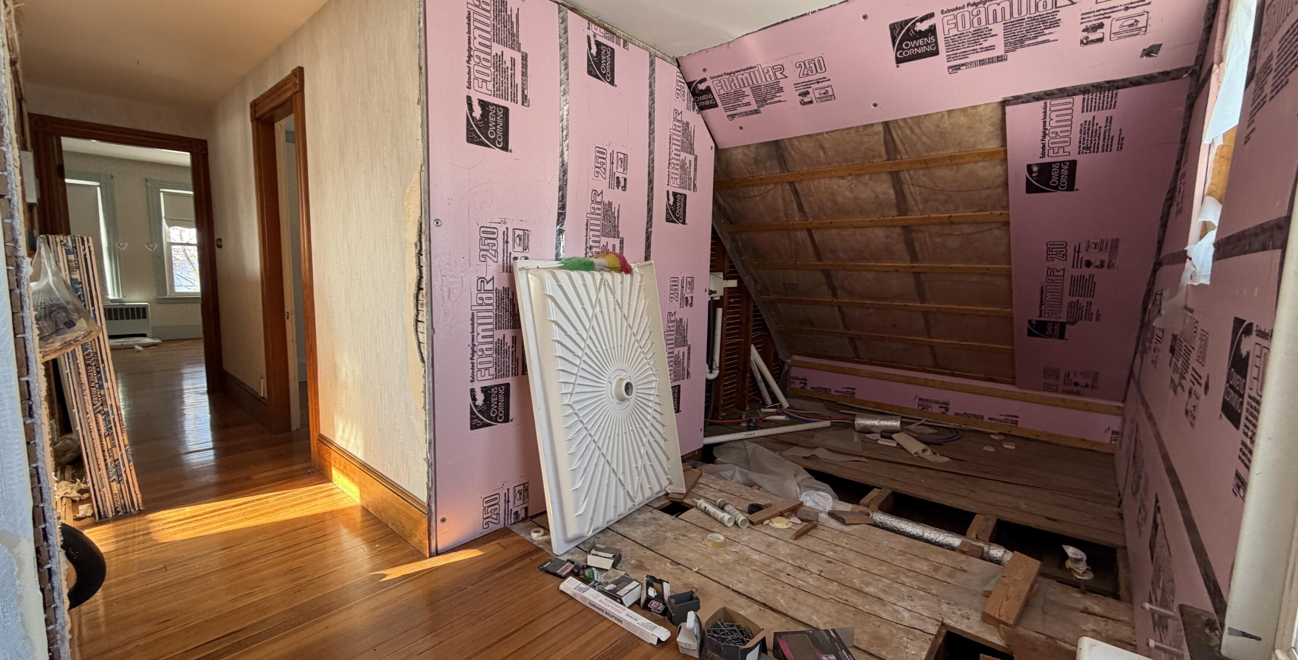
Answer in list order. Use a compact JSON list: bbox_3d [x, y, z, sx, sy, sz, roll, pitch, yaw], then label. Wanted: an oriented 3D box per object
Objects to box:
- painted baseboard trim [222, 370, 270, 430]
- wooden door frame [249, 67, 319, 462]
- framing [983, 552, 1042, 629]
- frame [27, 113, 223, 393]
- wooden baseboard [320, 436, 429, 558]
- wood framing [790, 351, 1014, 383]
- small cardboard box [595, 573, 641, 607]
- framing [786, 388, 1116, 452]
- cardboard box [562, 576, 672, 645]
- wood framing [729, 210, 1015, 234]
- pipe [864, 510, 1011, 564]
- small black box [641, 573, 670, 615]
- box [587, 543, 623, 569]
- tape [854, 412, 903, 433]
[{"bbox_3d":[-3.148,0.523,4.086,1.440,0.200,0.022,7,9,40],"label":"painted baseboard trim"},{"bbox_3d":[-2.166,-0.340,3.202,0.990,2.150,0.130,7,9,41],"label":"wooden door frame"},{"bbox_3d":[1.377,0.964,1.979,0.088,0.037,0.550,8,9,44],"label":"framing"},{"bbox_3d":[-4.020,-0.475,4.122,0.110,2.130,0.975,7,9,40],"label":"frame"},{"bbox_3d":[-1.342,0.750,2.499,1.225,0.202,0.022,7,9,40],"label":"wooden baseboard"},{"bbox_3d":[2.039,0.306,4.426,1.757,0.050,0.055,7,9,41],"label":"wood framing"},{"bbox_3d":[-0.099,0.932,1.880,0.108,0.045,0.096,6,8,37],"label":"small cardboard box"},{"bbox_3d":[2.256,0.701,4.332,2.388,0.065,0.030,7,9,41],"label":"framing"},{"bbox_3d":[-0.130,0.950,1.788,0.435,0.028,0.054,6,8,37],"label":"cardboard box"},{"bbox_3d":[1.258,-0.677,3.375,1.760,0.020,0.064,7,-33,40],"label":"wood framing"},{"bbox_3d":[1.305,0.939,2.416,0.600,0.090,0.090,7,9,41],"label":"pipe"},{"bbox_3d":[0.022,0.929,1.841,0.083,0.041,0.123,21,8,-2],"label":"small black box"},{"bbox_3d":[-0.176,0.919,2.107,0.100,0.045,0.078,3,7,16],"label":"box"},{"bbox_3d":[1.736,0.712,3.979,0.300,0.127,0.127,2,7,2],"label":"tape"}]

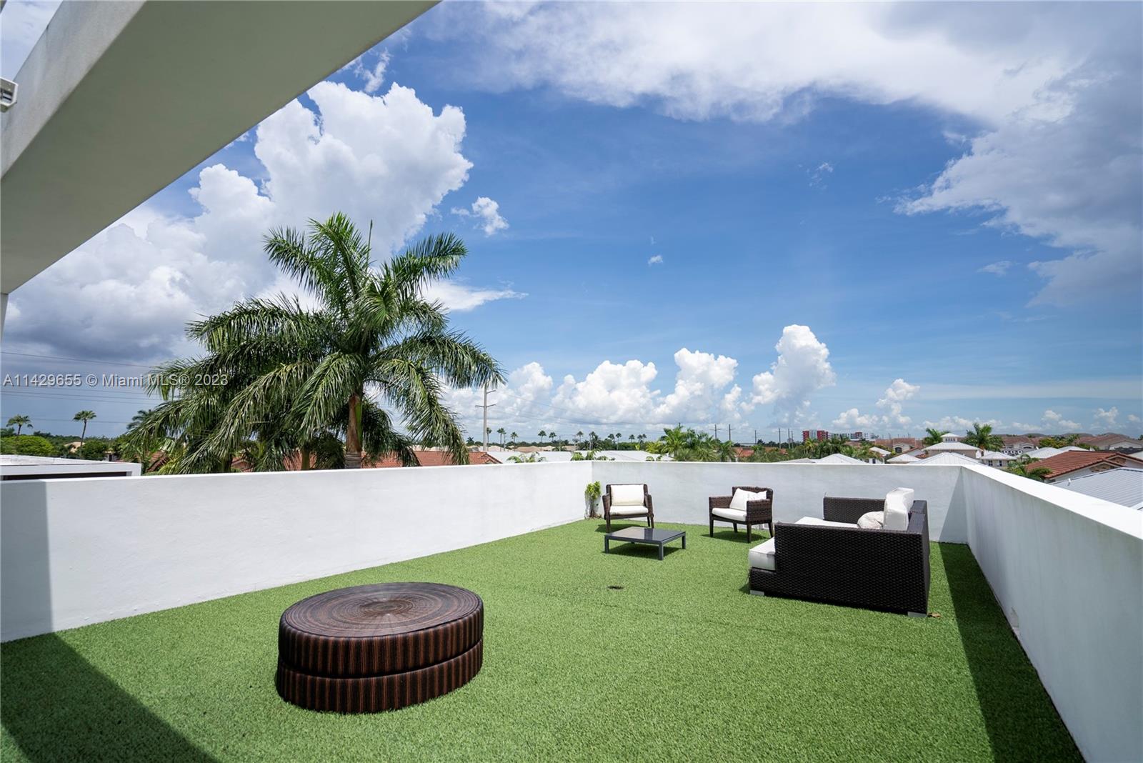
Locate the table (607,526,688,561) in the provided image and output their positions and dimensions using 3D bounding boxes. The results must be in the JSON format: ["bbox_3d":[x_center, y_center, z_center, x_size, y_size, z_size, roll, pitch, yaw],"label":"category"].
[{"bbox_3d":[1.050,2.259,7.147,0.870,0.240,0.920,-5,-9,31],"label":"table"}]

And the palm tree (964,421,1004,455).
[{"bbox_3d":[72.337,13.839,88.948,5.700,13.430,5.700,-6,-10,39],"label":"palm tree"}]

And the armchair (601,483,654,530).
[{"bbox_3d":[0.990,2.221,8.882,0.750,0.780,0.810,0,-8,-1],"label":"armchair"}]

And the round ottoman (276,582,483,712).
[{"bbox_3d":[-1.235,1.675,3.356,1.290,0.380,1.170,-3,-8,24],"label":"round ottoman"}]

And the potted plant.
[{"bbox_3d":[0.440,2.429,10.418,0.350,0.780,0.350,0,-8,0],"label":"potted plant"}]

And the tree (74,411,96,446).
[{"bbox_3d":[-83.450,12.629,87.093,2.900,15.330,2.900,7,-11,-43],"label":"tree"}]

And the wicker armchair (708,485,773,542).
[{"bbox_3d":[2.760,2.140,8.258,0.810,0.775,0.700,7,-10,-42],"label":"wicker armchair"}]

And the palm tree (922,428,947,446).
[{"bbox_3d":[78.259,16.550,108.763,5.100,13.370,5.100,-6,-9,36],"label":"palm tree"}]

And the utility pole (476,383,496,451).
[{"bbox_3d":[-18.295,11.636,109.428,5.000,23.290,0.700,-3,-8,24],"label":"utility pole"}]

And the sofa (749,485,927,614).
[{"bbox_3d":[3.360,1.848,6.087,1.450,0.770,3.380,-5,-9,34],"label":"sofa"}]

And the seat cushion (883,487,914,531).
[{"bbox_3d":[3.490,1.487,5.399,0.240,0.490,1.300,-5,-9,34],"label":"seat cushion"}]

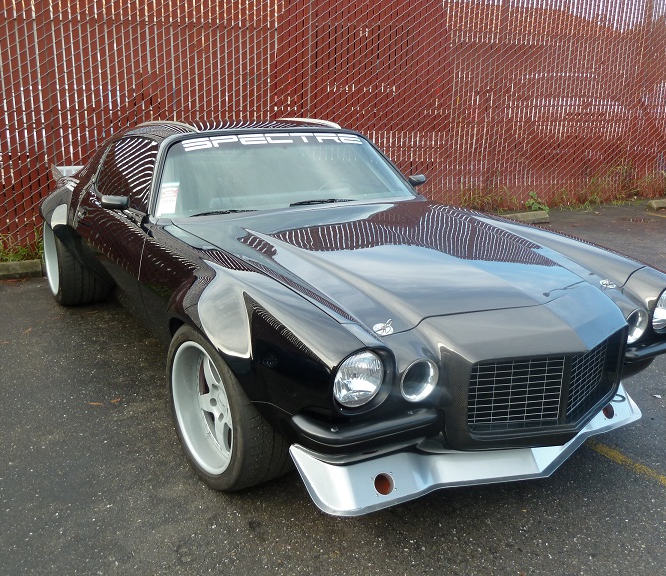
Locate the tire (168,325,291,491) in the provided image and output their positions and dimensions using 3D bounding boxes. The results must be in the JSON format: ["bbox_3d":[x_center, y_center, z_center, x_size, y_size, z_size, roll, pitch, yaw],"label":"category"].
[{"bbox_3d":[-0.389,0.428,2.763,0.290,0.650,0.650,-11,20,-35],"label":"tire"}]

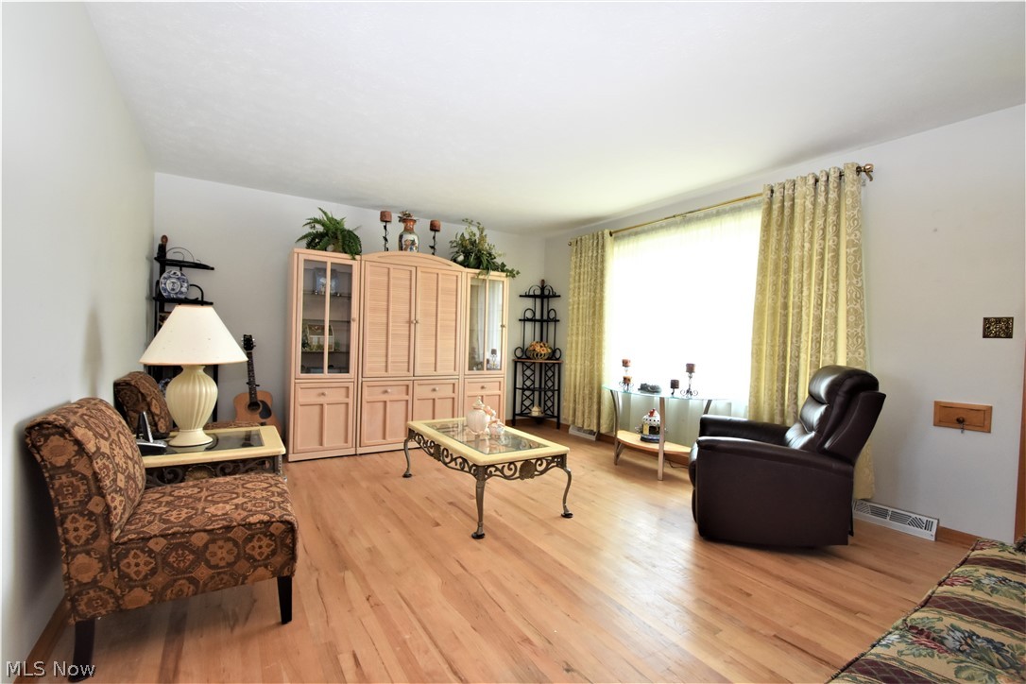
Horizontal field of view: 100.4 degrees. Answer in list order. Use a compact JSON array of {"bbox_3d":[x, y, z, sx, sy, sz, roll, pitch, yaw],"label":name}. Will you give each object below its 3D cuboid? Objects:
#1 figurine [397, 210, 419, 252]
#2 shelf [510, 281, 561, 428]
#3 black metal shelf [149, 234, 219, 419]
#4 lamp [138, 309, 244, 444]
[{"bbox_3d":[-1.084,-1.080,4.421,0.220,0.530,0.220,1,1,-34],"label":"figurine"},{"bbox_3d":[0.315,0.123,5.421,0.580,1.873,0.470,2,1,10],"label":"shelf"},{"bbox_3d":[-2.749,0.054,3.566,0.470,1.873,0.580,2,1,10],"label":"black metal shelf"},{"bbox_3d":[-1.612,0.158,2.162,0.431,0.683,0.431,1,1,-35],"label":"lamp"}]

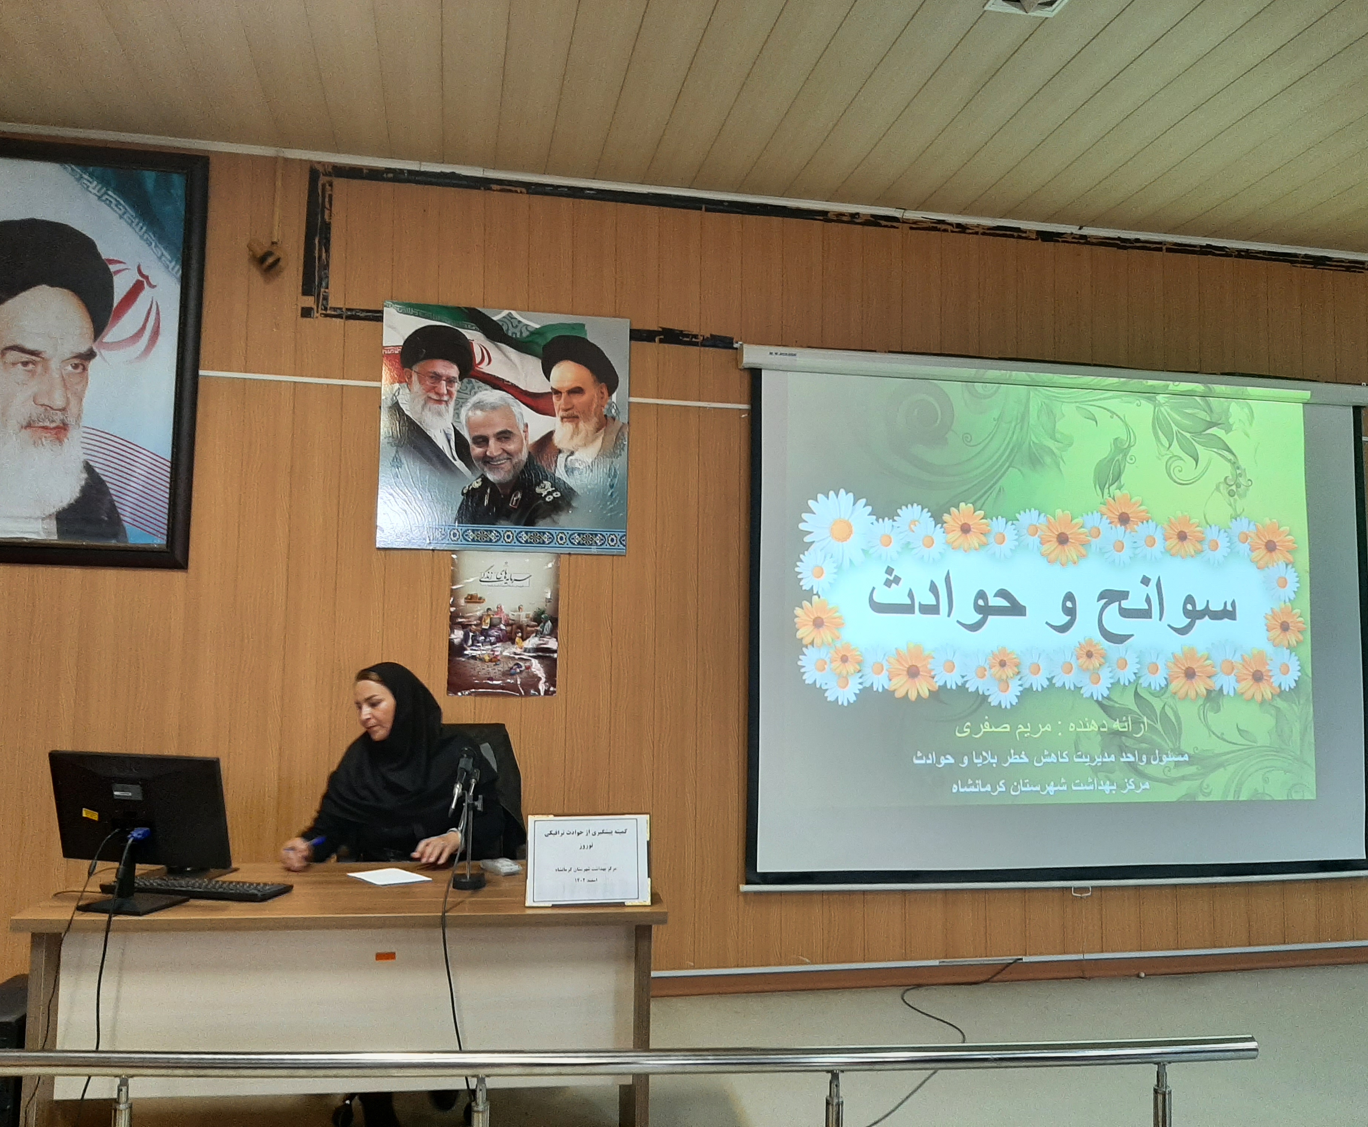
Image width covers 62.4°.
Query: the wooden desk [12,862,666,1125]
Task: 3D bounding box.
[{"bbox_3d":[-0.832,1.230,2.974,1.516,0.748,0.670,1,-4,-6],"label":"wooden desk"}]

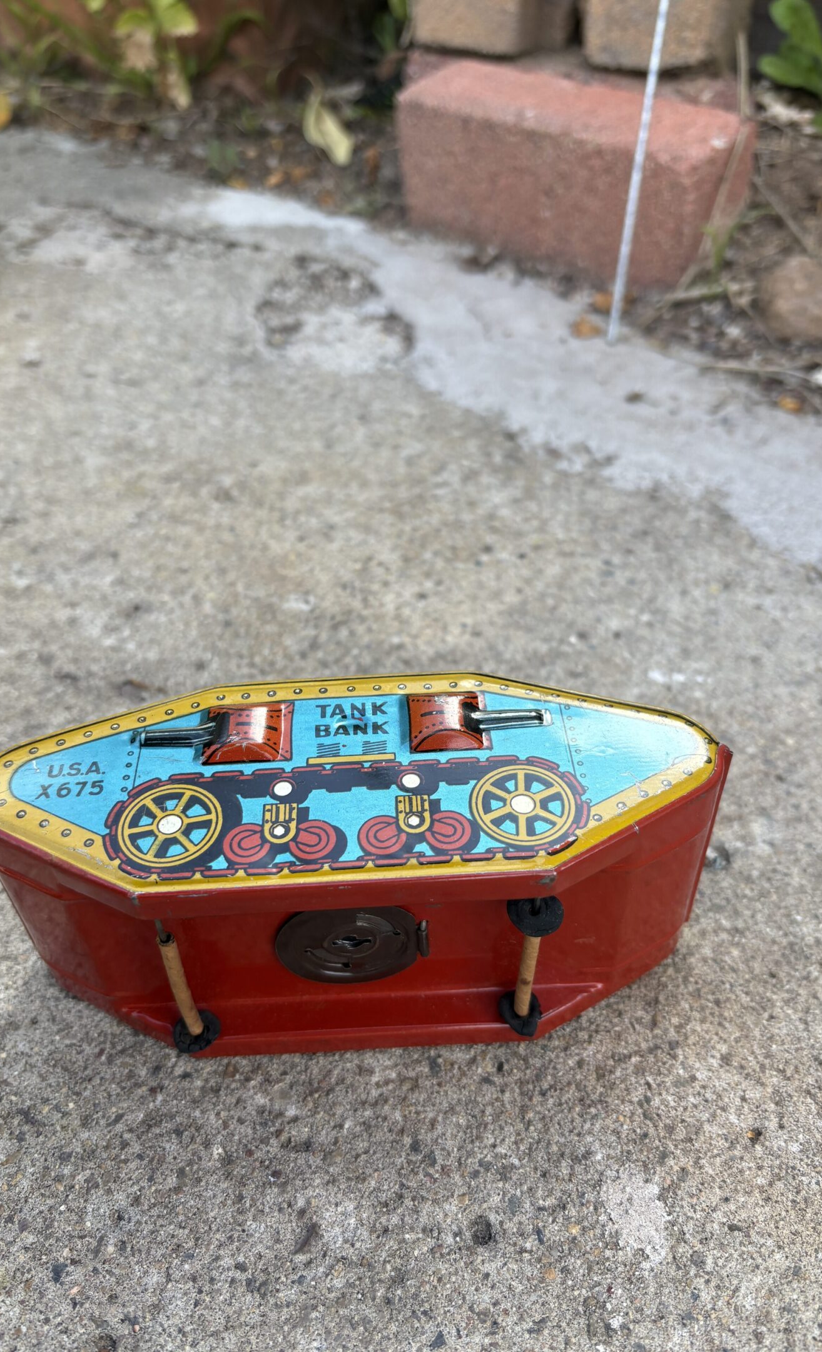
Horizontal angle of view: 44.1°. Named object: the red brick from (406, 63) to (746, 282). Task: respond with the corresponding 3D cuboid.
[{"bbox_3d":[0.092,-0.296,0.614,0.206,0.087,0.063,32,59,31],"label":"red brick"}]

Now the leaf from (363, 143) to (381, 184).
[{"bbox_3d":[-0.029,-0.380,0.754,0.014,0.025,0.025,-3,40,-1],"label":"leaf"}]

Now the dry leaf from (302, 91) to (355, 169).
[{"bbox_3d":[-0.064,-0.419,0.777,0.043,0.062,0.035,-4,40,-3],"label":"dry leaf"}]

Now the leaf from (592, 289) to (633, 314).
[{"bbox_3d":[0.110,-0.204,0.553,0.022,0.009,0.022,6,40,9],"label":"leaf"}]

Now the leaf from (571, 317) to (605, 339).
[{"bbox_3d":[0.092,-0.181,0.527,0.017,0.008,0.020,5,40,8],"label":"leaf"}]

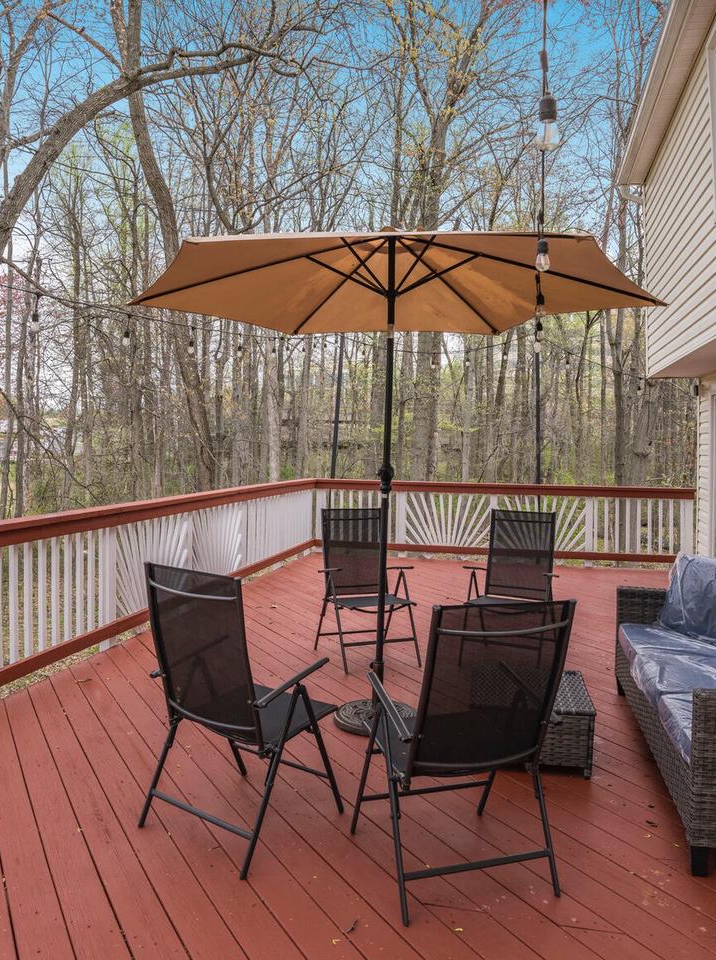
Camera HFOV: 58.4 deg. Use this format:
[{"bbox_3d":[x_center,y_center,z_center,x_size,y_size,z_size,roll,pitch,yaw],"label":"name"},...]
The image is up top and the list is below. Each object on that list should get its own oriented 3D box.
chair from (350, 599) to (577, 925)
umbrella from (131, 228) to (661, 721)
[{"bbox_3d":[0.361,0.899,2.302,0.567,1.066,0.703,-1,2,-17],"label":"chair"},{"bbox_3d":[0.173,-0.011,3.608,2.966,2.758,2.719,1,3,4],"label":"umbrella"}]

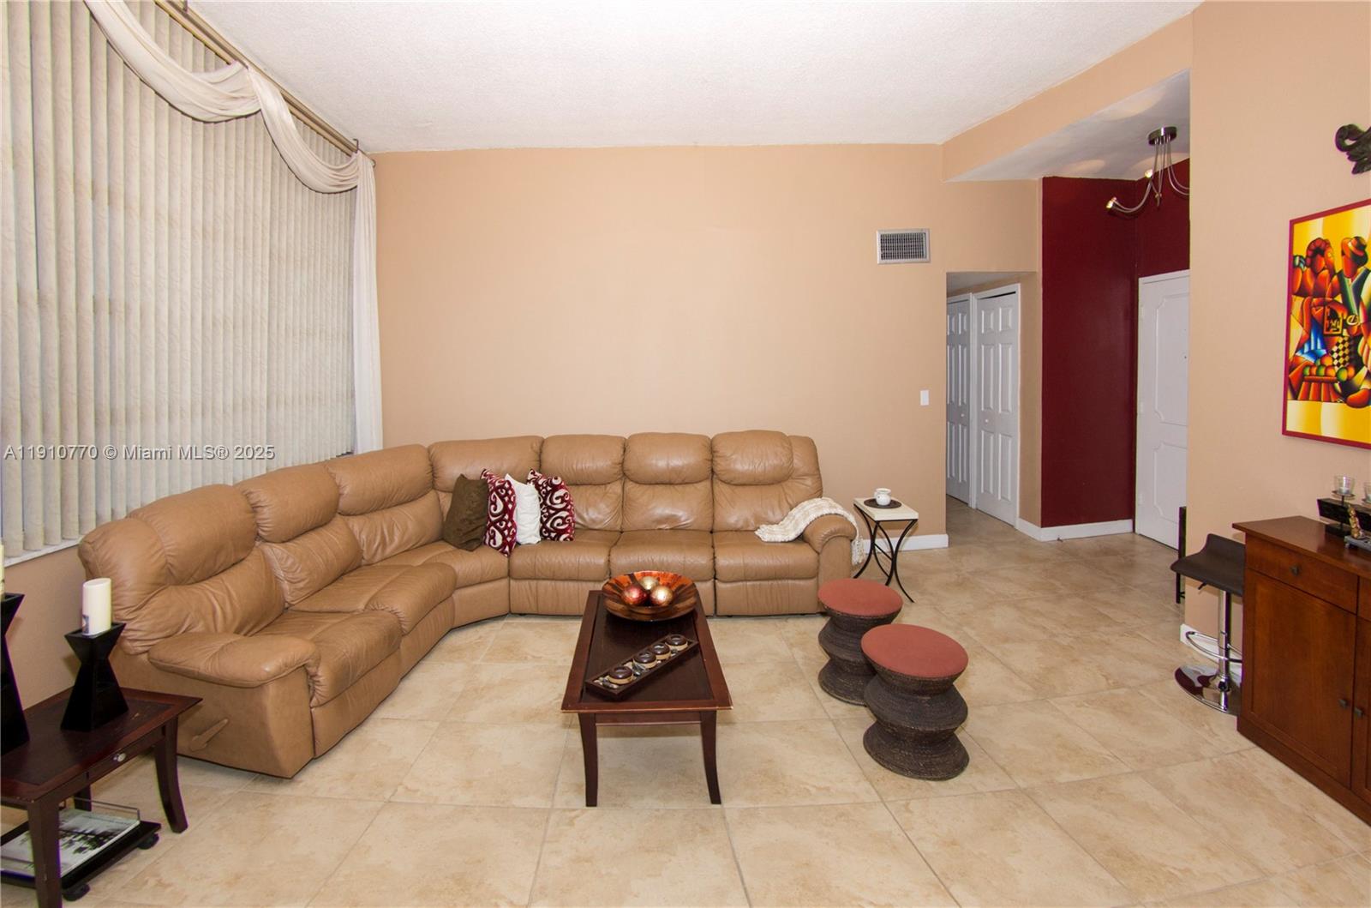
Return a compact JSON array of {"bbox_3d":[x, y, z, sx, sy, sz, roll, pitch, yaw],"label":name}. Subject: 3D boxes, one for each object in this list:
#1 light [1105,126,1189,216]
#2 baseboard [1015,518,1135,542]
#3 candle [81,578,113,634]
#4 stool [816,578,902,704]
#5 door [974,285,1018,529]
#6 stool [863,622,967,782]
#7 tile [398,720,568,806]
[{"bbox_3d":[2.900,-1.770,3.460,0.600,0.430,0.600,0,7,-4],"label":"light"},{"bbox_3d":[3.130,0.600,4.660,0.860,0.105,0.360,0,7,-4],"label":"baseboard"},{"bbox_3d":[-1.735,0.449,1.680,0.062,0.150,0.062,0,7,-4],"label":"candle"},{"bbox_3d":[0.810,0.862,2.680,0.375,0.435,0.375,0,7,-4],"label":"stool"},{"bbox_3d":[2.825,-0.430,5.200,0.050,2.030,0.650,0,3,-4],"label":"door"},{"bbox_3d":[0.884,0.943,2.220,0.375,0.430,0.375,0,7,-4],"label":"stool"},{"bbox_3d":[-0.730,1.146,2.140,0.545,0.012,0.480,0,7,-4],"label":"tile"}]

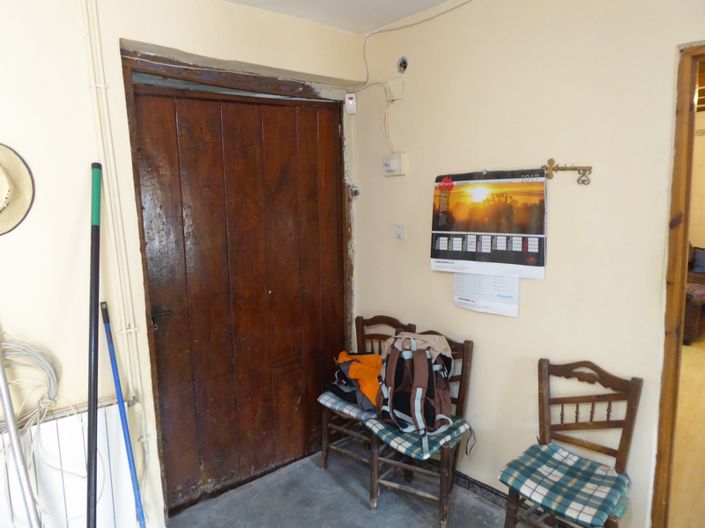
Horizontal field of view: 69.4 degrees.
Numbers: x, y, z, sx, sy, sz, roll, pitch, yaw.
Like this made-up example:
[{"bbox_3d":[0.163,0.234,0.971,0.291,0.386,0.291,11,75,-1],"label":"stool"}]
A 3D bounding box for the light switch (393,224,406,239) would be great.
[{"bbox_3d":[0.274,-0.190,2.996,0.020,0.080,0.080,-8,10,-41],"label":"light switch"}]

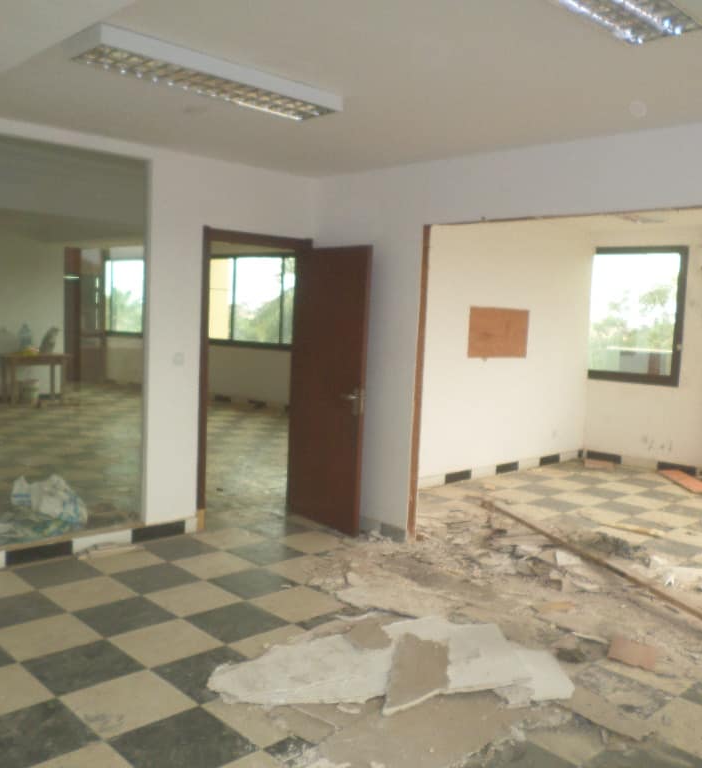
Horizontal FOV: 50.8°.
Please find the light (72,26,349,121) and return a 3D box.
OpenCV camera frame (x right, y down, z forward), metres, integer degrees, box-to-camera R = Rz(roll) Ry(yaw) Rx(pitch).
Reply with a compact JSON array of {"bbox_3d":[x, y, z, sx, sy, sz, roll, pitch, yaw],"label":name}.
[{"bbox_3d":[-0.587,-1.364,3.303,1.190,0.078,0.270,-2,7,-41],"label":"light"}]

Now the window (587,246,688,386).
[{"bbox_3d":[3.264,-0.781,8.463,0.100,1.550,1.100,-2,7,-43],"label":"window"}]

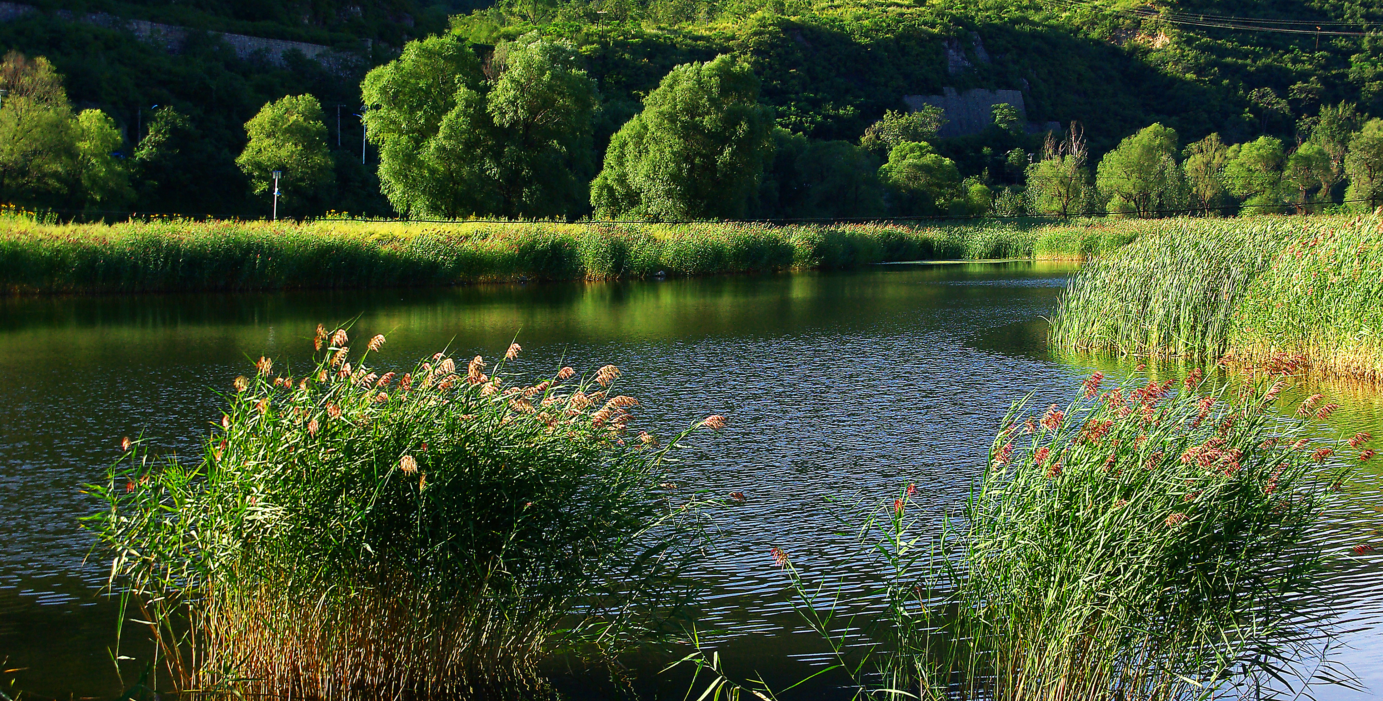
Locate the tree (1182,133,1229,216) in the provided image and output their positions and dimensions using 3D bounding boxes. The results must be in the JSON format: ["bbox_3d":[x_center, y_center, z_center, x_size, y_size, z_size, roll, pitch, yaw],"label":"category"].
[{"bbox_3d":[45.050,-15.340,172.000,4.040,7.390,4.040,0,4,0],"label":"tree"}]

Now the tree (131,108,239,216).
[{"bbox_3d":[-28.900,-10.670,112.000,6.050,6.410,5.740,0,4,0],"label":"tree"}]

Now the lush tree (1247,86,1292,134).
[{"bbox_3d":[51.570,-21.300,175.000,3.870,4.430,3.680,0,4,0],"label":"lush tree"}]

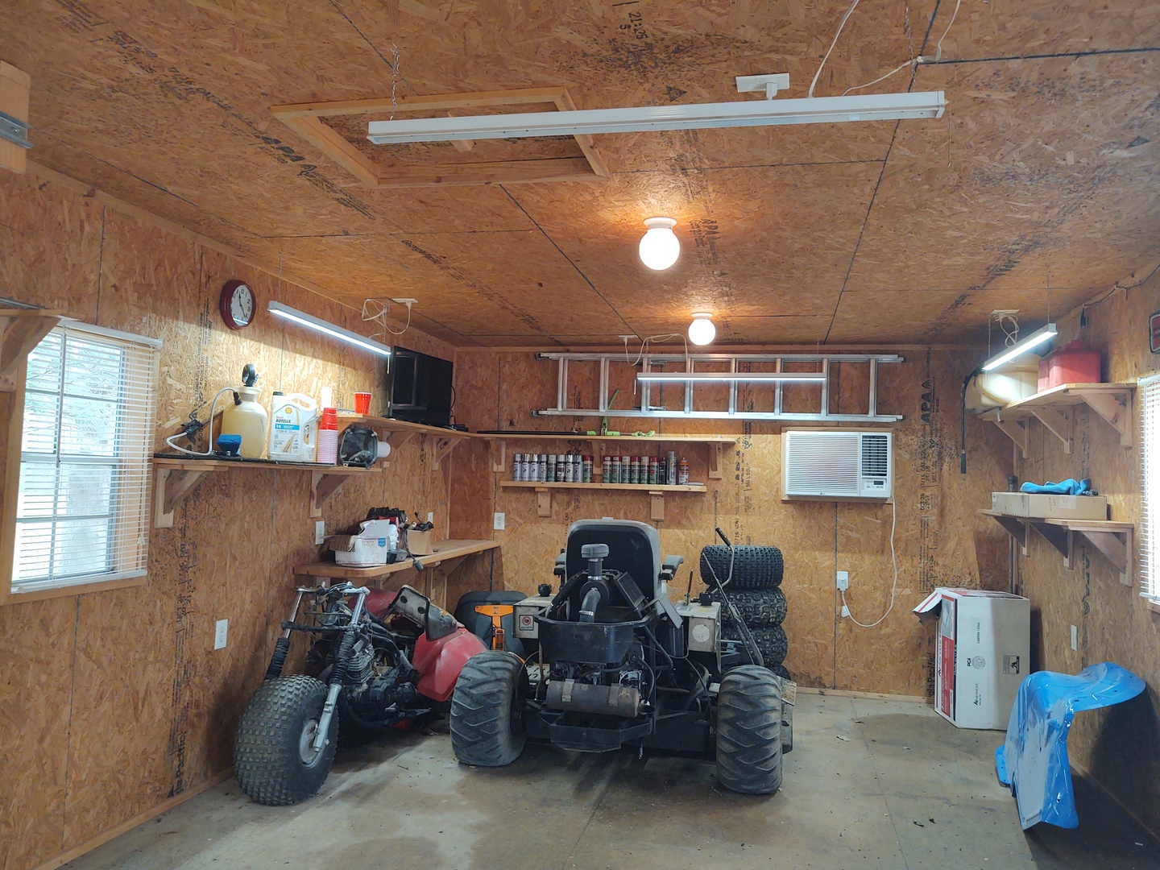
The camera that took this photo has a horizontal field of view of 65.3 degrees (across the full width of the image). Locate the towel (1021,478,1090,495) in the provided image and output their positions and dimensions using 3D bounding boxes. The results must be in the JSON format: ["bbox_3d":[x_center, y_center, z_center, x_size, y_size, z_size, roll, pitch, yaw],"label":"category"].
[{"bbox_3d":[2.274,0.246,4.339,0.290,0.085,0.230,1,-3,12],"label":"towel"}]

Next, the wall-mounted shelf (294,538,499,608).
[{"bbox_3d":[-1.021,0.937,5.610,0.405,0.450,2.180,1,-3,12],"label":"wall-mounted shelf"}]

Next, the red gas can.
[{"bbox_3d":[2.405,-0.327,4.450,0.220,0.257,0.220,1,-3,12],"label":"red gas can"}]

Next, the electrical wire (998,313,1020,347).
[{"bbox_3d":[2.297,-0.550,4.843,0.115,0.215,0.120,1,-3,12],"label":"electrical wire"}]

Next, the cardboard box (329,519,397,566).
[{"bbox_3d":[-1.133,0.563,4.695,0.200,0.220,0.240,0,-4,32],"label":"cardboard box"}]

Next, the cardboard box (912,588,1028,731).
[{"bbox_3d":[2.432,1.361,5.532,0.440,0.750,0.450,1,-3,5],"label":"cardboard box"}]

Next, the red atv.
[{"bbox_3d":[-1.029,1.127,4.336,0.890,0.860,1.700,1,-3,16],"label":"red atv"}]

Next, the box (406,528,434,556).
[{"bbox_3d":[-0.944,0.640,5.398,0.115,0.145,0.130,1,-3,12],"label":"box"}]

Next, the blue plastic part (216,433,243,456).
[{"bbox_3d":[-1.423,0.042,3.671,0.080,0.090,0.095,-1,-4,43],"label":"blue plastic part"}]

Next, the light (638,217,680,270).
[{"bbox_3d":[0.303,-0.712,3.420,0.154,0.182,0.154,1,-3,12],"label":"light"}]

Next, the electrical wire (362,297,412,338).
[{"bbox_3d":[-1.062,-0.642,4.989,0.260,0.225,0.190,1,-3,12],"label":"electrical wire"}]

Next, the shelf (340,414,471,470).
[{"bbox_3d":[-1.062,0.078,5.631,0.285,0.265,1.880,1,-3,12],"label":"shelf"}]

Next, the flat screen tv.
[{"bbox_3d":[-0.983,-0.276,5.532,0.095,0.440,0.625,0,-3,23],"label":"flat screen tv"}]

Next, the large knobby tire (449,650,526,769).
[{"bbox_3d":[-0.435,1.324,4.424,0.275,0.530,0.545,1,-3,12],"label":"large knobby tire"}]

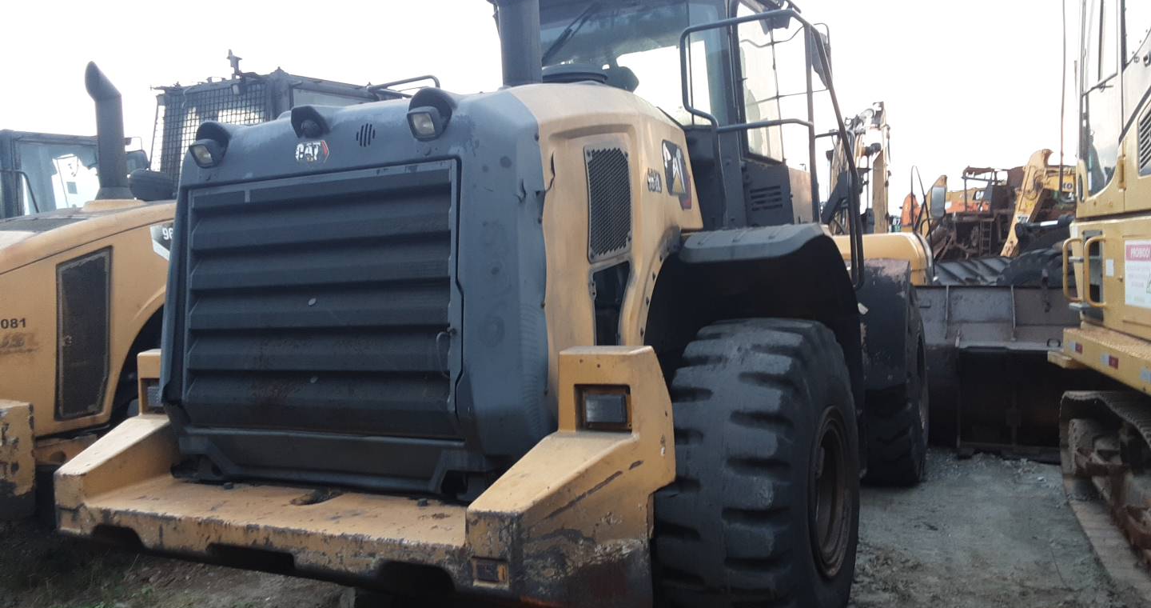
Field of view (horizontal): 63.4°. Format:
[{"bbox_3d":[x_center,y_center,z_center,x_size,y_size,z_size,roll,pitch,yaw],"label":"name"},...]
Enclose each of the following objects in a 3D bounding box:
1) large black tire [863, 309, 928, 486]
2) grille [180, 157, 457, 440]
[{"bbox_3d":[2.430,0.662,7.515,0.612,1.610,1.610,-2,2,28],"label":"large black tire"},{"bbox_3d":[-0.948,-0.002,3.304,1.272,0.918,0.120,-2,-4,28],"label":"grille"}]

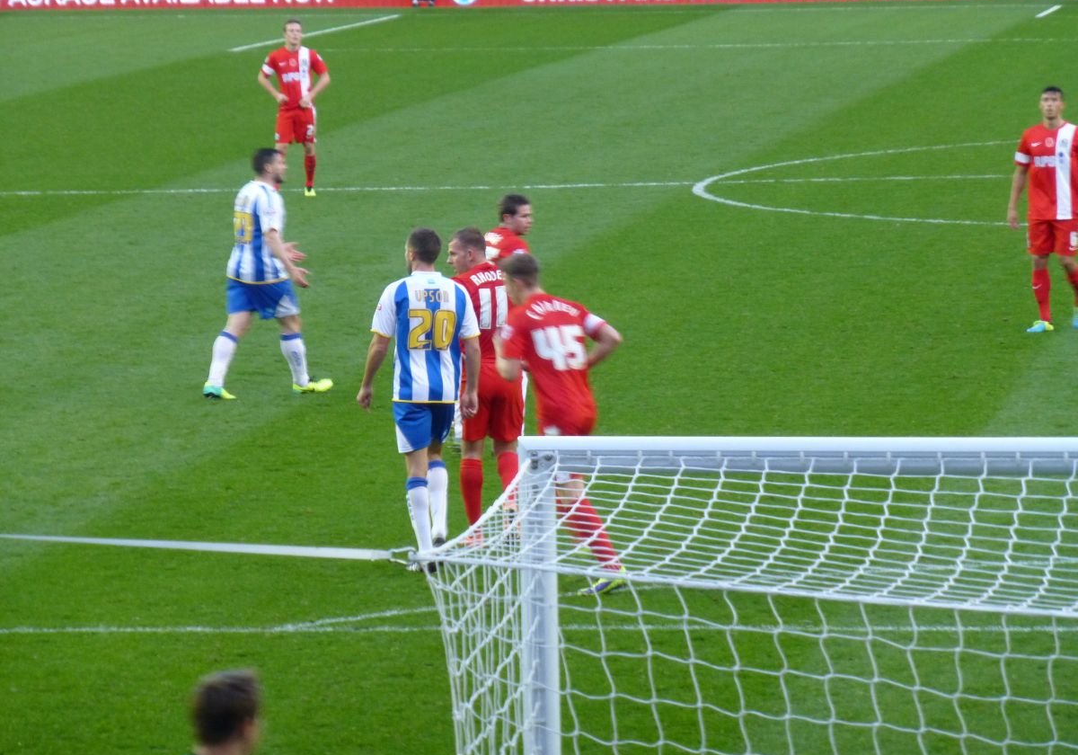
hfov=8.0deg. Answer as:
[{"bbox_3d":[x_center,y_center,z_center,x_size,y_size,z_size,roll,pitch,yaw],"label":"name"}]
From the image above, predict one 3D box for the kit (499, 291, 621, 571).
[{"bbox_3d":[0.113,0.285,41.400,0.570,1.480,0.520,-4,6,-33],"label":"kit"}]

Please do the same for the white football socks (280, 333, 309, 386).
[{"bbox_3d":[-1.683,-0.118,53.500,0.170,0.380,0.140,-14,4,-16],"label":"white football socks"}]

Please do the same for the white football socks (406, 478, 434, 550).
[{"bbox_3d":[-0.652,0.770,42.450,0.140,0.430,0.150,-5,0,-19],"label":"white football socks"}]

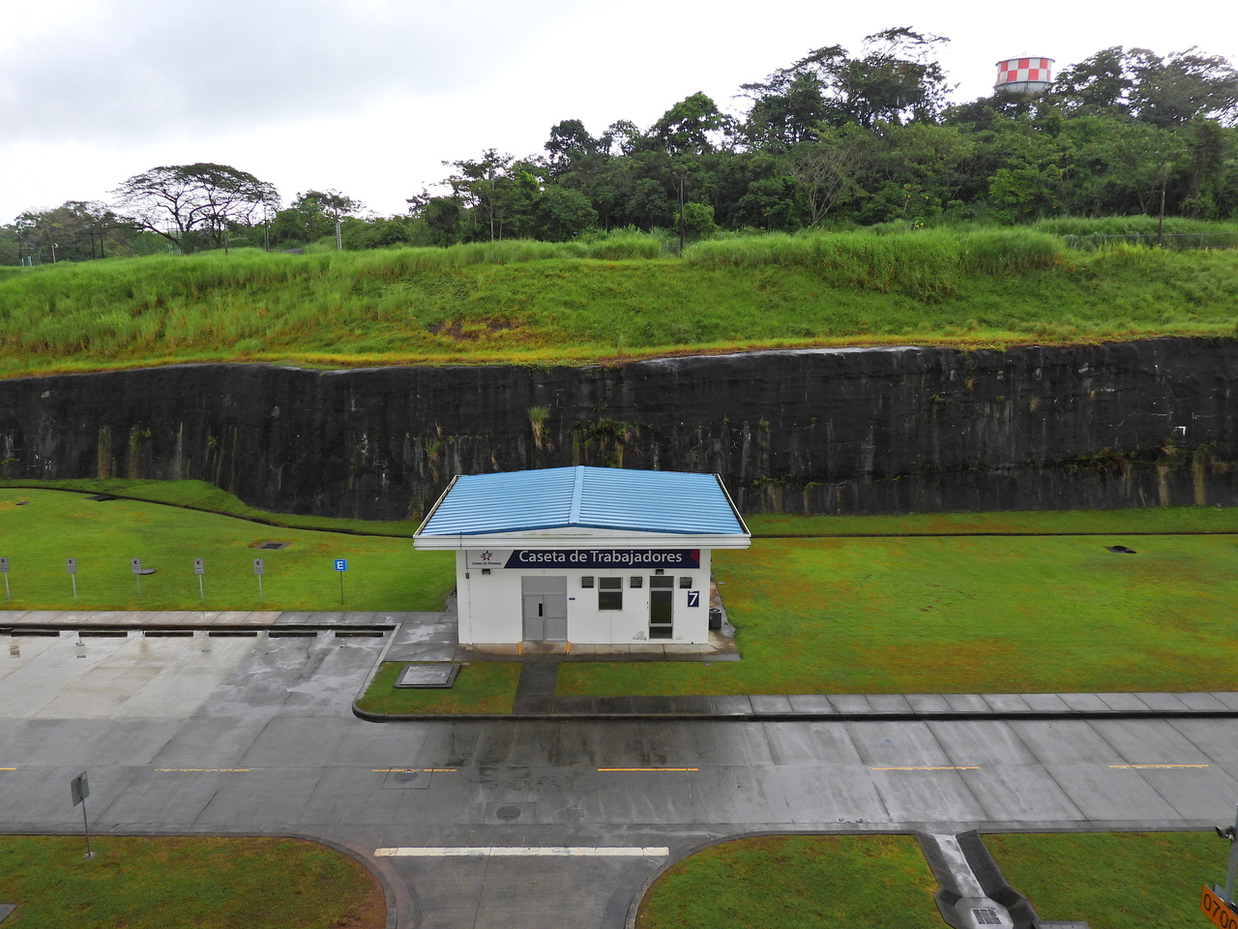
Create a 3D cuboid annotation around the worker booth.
[{"bbox_3d":[-1.490,3.820,44.640,12.970,5.430,11.480,0,11,-1],"label":"worker booth"}]

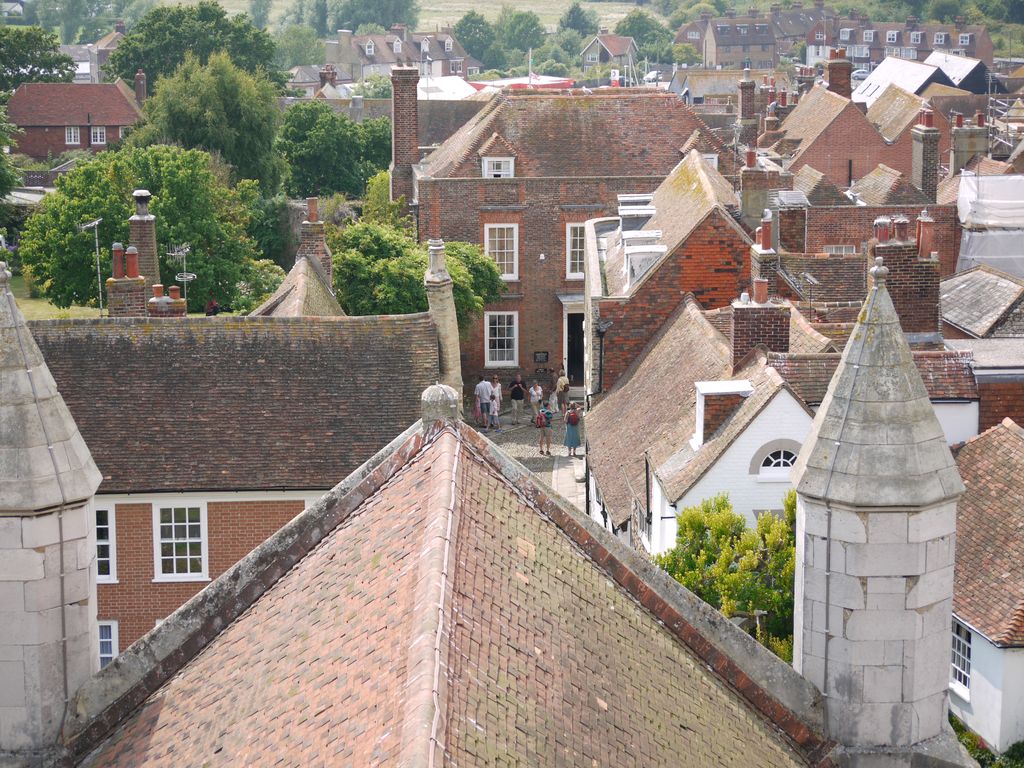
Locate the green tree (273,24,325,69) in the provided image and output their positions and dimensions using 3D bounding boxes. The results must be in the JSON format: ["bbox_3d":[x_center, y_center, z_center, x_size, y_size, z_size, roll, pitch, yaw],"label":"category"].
[{"bbox_3d":[-32.477,-49.667,405.000,8.000,10.000,7.800,0,11,0],"label":"green tree"}]

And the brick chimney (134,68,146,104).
[{"bbox_3d":[-25.800,-20.603,185.000,0.770,2.650,0.720,-1,11,-5],"label":"brick chimney"}]

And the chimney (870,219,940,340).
[{"bbox_3d":[8.704,-2.387,59.264,1.450,2.789,0.800,-1,11,-5],"label":"chimney"}]

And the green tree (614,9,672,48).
[{"bbox_3d":[22.057,-59.007,450.859,9.465,9.084,8.992,0,11,0],"label":"green tree"}]

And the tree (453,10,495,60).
[{"bbox_3d":[-6.247,-55.412,432.000,7.200,10.300,7.000,0,11,0],"label":"tree"}]

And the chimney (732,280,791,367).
[{"bbox_3d":[5.189,-1.263,55.600,1.140,1.880,0.720,0,11,0],"label":"chimney"}]

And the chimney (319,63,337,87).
[{"bbox_3d":[-11.403,-18.933,165.000,0.950,1.700,0.850,0,11,0],"label":"chimney"}]

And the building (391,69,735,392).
[{"bbox_3d":[2.063,-5.701,96.982,12.739,11.549,8.300,-1,11,-5],"label":"building"}]

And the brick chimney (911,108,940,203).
[{"bbox_3d":[14.828,-8.183,95.623,0.600,3.418,1.550,-1,11,-7],"label":"brick chimney"}]

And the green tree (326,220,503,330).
[{"bbox_3d":[-3.040,-1.566,83.668,5.400,6.665,5.000,0,11,0],"label":"green tree"}]

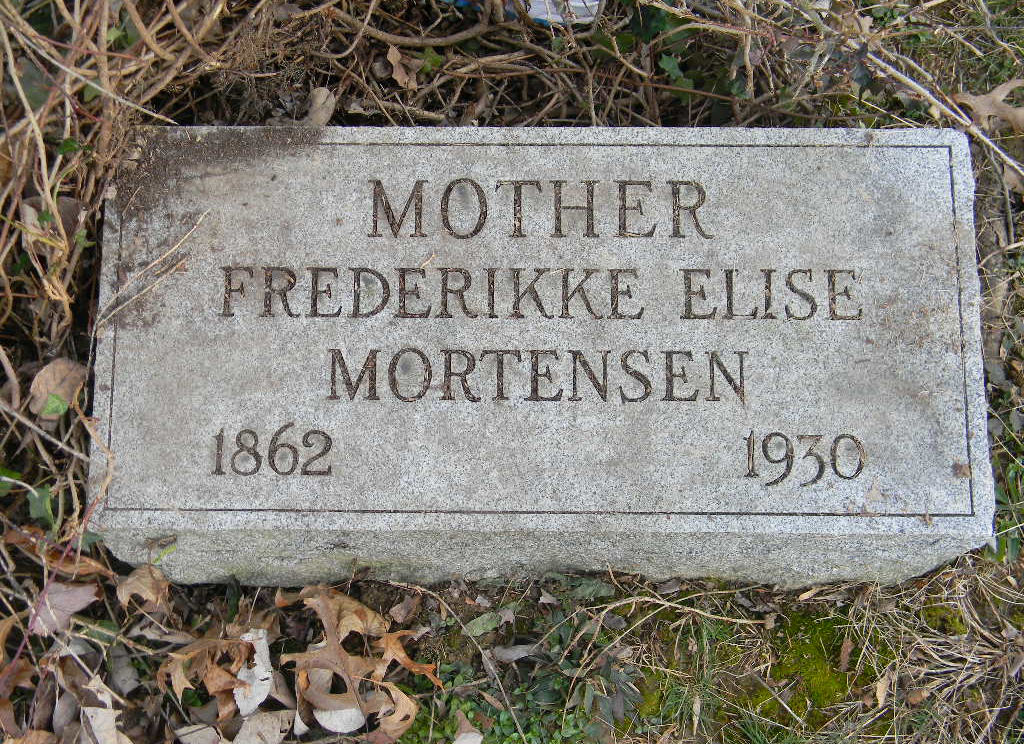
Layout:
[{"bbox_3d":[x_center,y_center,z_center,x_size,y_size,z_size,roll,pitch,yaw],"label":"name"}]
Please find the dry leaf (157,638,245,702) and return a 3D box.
[{"bbox_3d":[-0.221,0.211,0.860,0.060,0.025,0.043,0,74,1],"label":"dry leaf"}]

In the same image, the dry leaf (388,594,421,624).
[{"bbox_3d":[-0.078,0.173,0.885,0.027,0.008,0.015,-41,78,-10],"label":"dry leaf"}]

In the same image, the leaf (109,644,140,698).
[{"bbox_3d":[-0.276,0.210,0.857,0.017,0.014,0.037,-24,75,-7],"label":"leaf"}]

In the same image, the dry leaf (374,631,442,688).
[{"bbox_3d":[-0.074,0.205,0.865,0.049,0.018,0.040,0,74,1],"label":"dry leaf"}]

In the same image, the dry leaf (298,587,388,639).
[{"bbox_3d":[-0.118,0.169,0.850,0.066,0.024,0.037,0,74,0],"label":"dry leaf"}]

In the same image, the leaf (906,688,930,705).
[{"bbox_3d":[0.289,0.231,0.862,0.018,0.006,0.011,0,74,0],"label":"leaf"}]

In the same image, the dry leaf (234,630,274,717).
[{"bbox_3d":[-0.181,0.210,0.845,0.027,0.016,0.056,-8,74,-2],"label":"dry leaf"}]

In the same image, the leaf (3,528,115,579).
[{"bbox_3d":[-0.328,0.132,0.875,0.087,0.018,0.018,20,76,6],"label":"leaf"}]

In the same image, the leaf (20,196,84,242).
[{"bbox_3d":[-0.337,-0.111,0.890,0.051,0.020,0.040,0,74,0],"label":"leaf"}]

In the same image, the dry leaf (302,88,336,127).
[{"bbox_3d":[-0.145,-0.198,0.915,0.022,0.010,0.037,15,75,5],"label":"dry leaf"}]

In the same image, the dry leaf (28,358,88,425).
[{"bbox_3d":[-0.325,0.013,0.870,0.038,0.014,0.051,40,78,11],"label":"dry leaf"}]

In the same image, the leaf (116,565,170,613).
[{"bbox_3d":[-0.262,0.154,0.862,0.043,0.020,0.035,0,74,0],"label":"leaf"}]

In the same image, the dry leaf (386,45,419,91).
[{"bbox_3d":[-0.084,-0.232,0.925,0.025,0.020,0.031,0,74,0],"label":"dry leaf"}]

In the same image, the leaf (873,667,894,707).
[{"bbox_3d":[0.270,0.230,0.880,0.009,0.006,0.028,18,75,6],"label":"leaf"}]

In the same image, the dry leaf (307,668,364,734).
[{"bbox_3d":[-0.123,0.229,0.845,0.043,0.022,0.046,0,74,0],"label":"dry leaf"}]

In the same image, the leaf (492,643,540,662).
[{"bbox_3d":[0.003,0.204,0.880,0.038,0.007,0.011,-15,75,-4],"label":"leaf"}]

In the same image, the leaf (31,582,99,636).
[{"bbox_3d":[-0.316,0.168,0.855,0.044,0.014,0.037,2,74,1],"label":"leaf"}]

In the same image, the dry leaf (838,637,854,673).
[{"bbox_3d":[0.244,0.206,0.885,0.009,0.005,0.026,14,75,4],"label":"dry leaf"}]

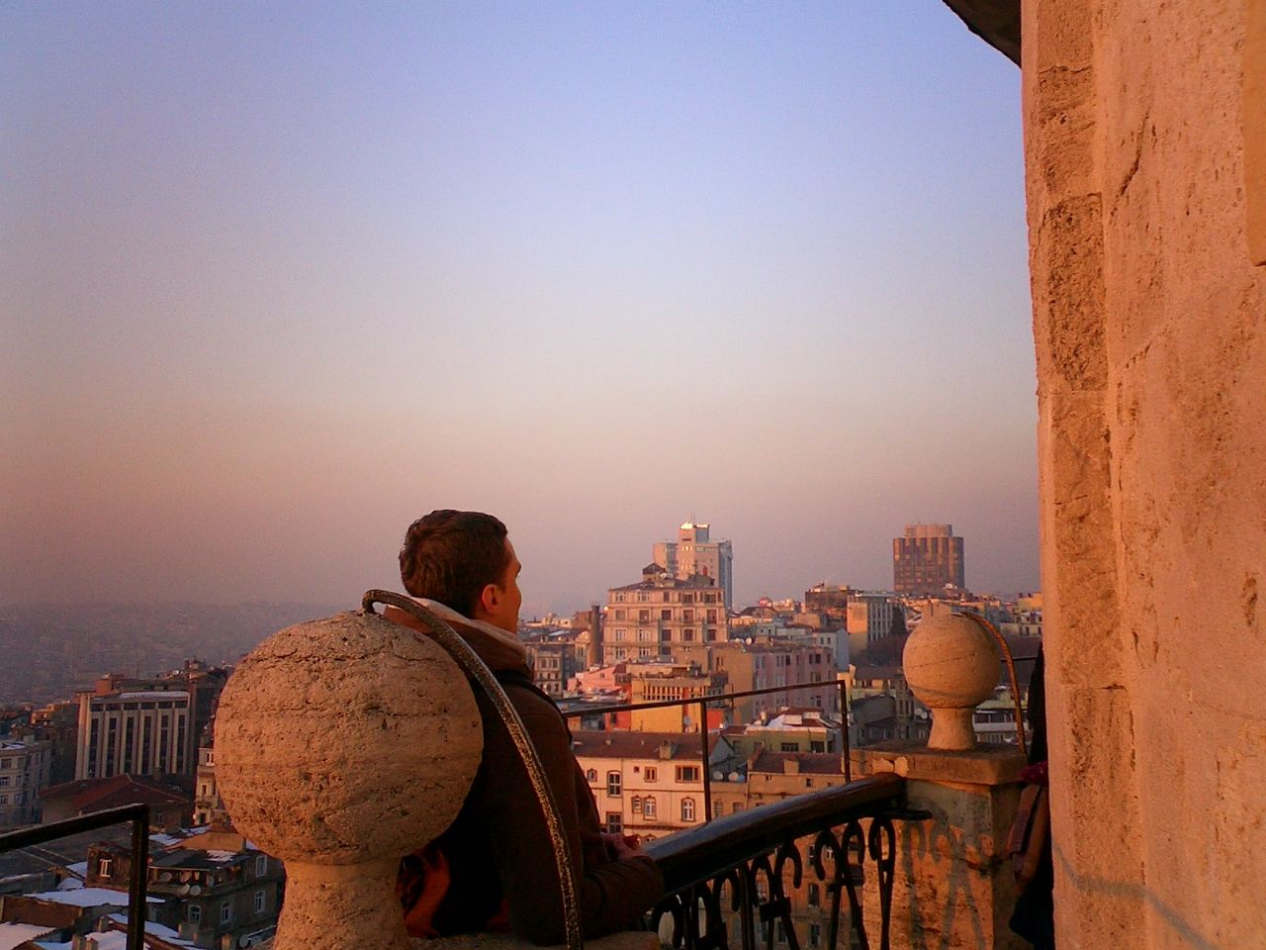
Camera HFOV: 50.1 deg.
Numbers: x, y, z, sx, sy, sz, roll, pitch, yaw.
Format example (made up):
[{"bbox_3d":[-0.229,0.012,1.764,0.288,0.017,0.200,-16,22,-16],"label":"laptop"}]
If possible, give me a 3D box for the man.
[{"bbox_3d":[-0.212,0.909,2.392,0.500,1.700,0.540,5,-7,-44],"label":"man"}]

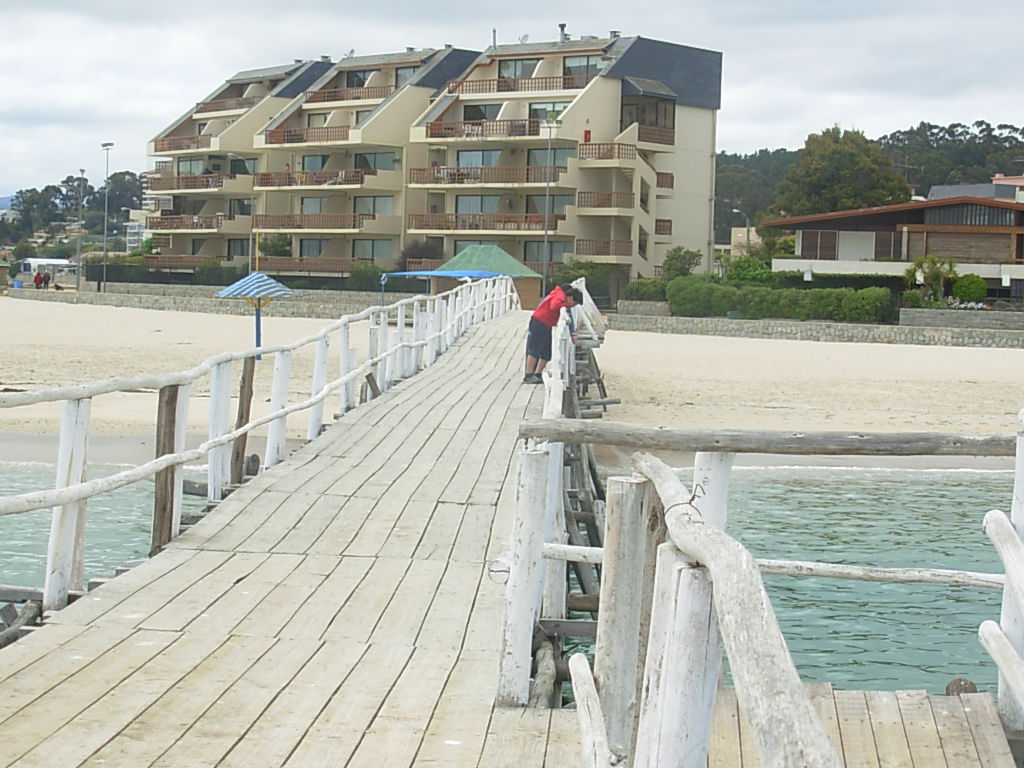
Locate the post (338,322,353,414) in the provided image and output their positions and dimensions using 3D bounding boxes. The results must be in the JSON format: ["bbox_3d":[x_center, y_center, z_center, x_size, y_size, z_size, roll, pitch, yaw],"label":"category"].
[{"bbox_3d":[-1.792,-0.186,24.200,0.100,0.996,0.100,-1,3,0],"label":"post"}]

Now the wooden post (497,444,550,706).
[{"bbox_3d":[0.044,0.717,8.400,0.120,0.970,0.120,4,3,0],"label":"wooden post"}]

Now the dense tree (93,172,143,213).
[{"bbox_3d":[-130.180,-63.033,740.000,17.000,15.000,15.000,1,3,0],"label":"dense tree"}]

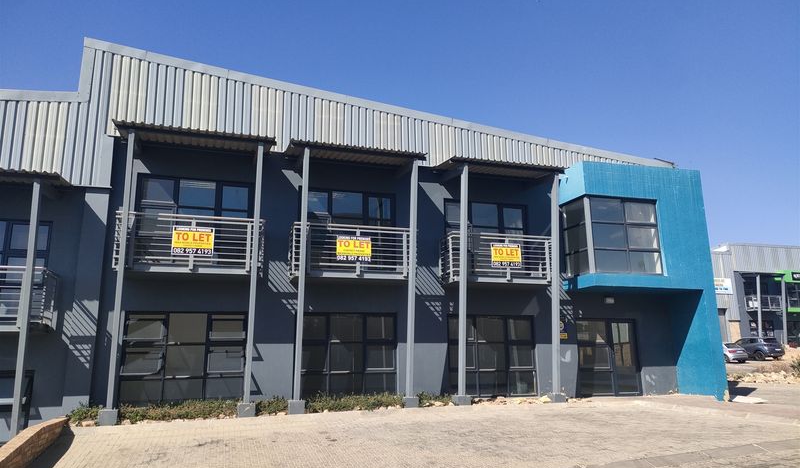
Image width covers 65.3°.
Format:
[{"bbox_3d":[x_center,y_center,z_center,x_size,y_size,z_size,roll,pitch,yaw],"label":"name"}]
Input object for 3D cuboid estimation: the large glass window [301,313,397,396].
[{"bbox_3d":[-1.230,2.934,14.935,2.490,2.130,0.120,3,-13,-18],"label":"large glass window"}]

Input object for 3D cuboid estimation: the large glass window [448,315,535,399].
[{"bbox_3d":[2.213,2.938,15.053,2.401,1.954,0.120,3,-12,-19],"label":"large glass window"}]

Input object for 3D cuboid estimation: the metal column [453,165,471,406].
[{"bbox_3d":[1.450,1.105,14.127,0.320,5.435,0.320,4,-9,-19],"label":"metal column"}]

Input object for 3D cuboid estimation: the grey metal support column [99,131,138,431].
[{"bbox_3d":[-5.282,0.770,11.785,0.340,5.527,0.340,3,-9,-19],"label":"grey metal support column"}]

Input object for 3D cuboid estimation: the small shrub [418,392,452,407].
[{"bbox_3d":[0.823,3.906,14.840,0.920,0.320,0.500,3,-13,-18],"label":"small shrub"}]

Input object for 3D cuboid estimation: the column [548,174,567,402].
[{"bbox_3d":[3.947,1.319,15.695,0.300,5.700,0.300,3,-10,-18],"label":"column"}]

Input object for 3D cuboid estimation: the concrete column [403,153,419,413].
[{"bbox_3d":[0.290,1.114,14.523,0.300,5.700,0.300,3,-10,-18],"label":"concrete column"}]

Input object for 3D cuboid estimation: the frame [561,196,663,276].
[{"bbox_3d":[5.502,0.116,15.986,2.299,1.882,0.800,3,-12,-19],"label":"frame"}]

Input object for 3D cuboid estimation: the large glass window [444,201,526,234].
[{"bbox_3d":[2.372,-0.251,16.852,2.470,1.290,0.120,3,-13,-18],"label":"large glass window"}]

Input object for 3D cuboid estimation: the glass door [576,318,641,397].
[{"bbox_3d":[5.772,3.392,17.164,1.960,2.100,0.120,3,-13,-18],"label":"glass door"}]

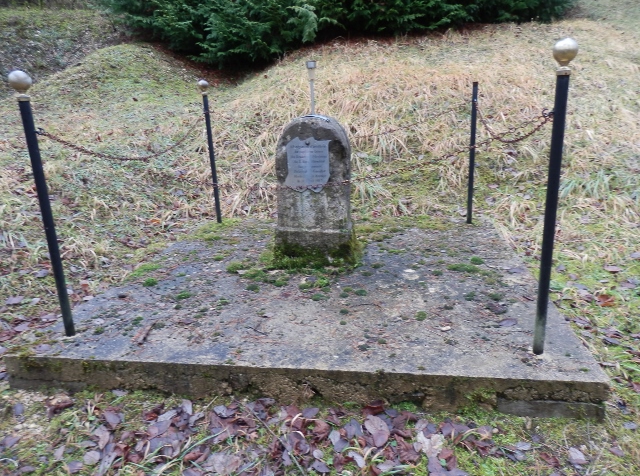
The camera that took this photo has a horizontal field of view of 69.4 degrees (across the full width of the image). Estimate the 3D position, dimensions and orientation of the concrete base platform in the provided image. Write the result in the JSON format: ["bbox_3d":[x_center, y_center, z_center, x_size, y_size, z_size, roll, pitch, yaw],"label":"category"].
[{"bbox_3d":[0.002,0.267,3.114,2.611,0.174,2.410,0,18,9],"label":"concrete base platform"}]

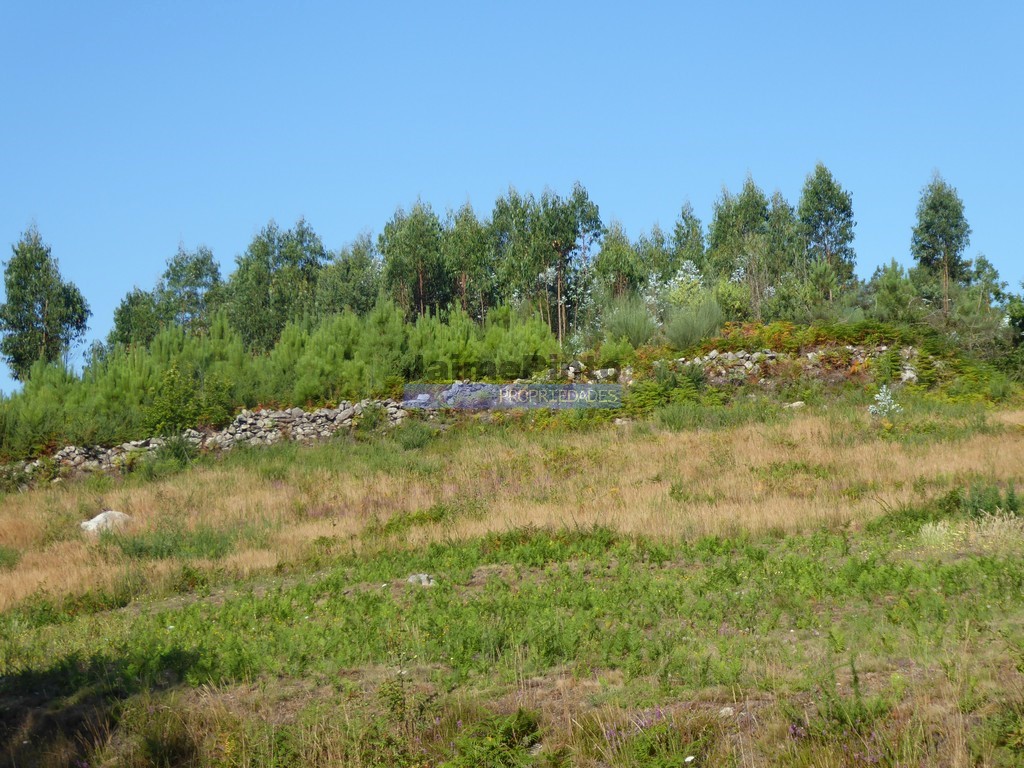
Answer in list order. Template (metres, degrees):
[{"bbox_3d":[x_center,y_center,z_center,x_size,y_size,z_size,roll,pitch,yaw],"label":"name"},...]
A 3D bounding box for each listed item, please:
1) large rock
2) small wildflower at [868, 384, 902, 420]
[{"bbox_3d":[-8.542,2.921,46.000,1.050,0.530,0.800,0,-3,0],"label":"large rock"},{"bbox_3d":[10.238,0.507,60.000,0.920,1.000,0.850,0,-3,0],"label":"small wildflower"}]

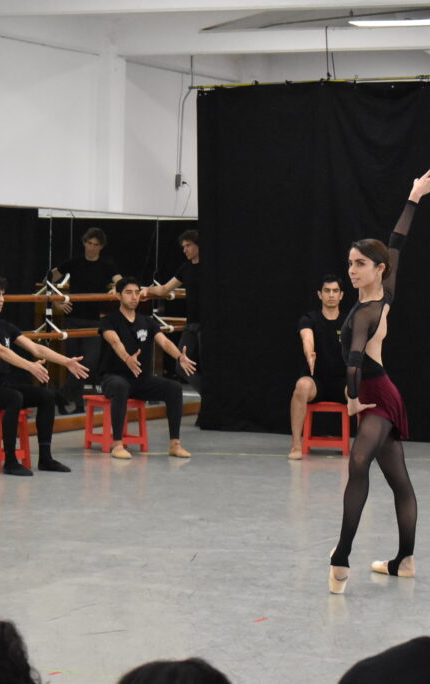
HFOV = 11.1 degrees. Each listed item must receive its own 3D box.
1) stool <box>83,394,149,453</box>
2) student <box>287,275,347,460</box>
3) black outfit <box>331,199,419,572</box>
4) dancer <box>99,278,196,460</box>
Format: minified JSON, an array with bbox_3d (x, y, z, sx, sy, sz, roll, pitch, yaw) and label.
[{"bbox_3d":[-0.738,0.611,16.591,0.360,0.392,0.395,0,2,-32],"label":"stool"},{"bbox_3d":[0.871,0.182,16.427,0.620,1.340,0.740,1,2,-7],"label":"student"},{"bbox_3d":[0.692,0.221,9.713,0.410,1.690,0.550,1,2,10],"label":"black outfit"},{"bbox_3d":[-0.537,0.172,16.221,0.600,1.300,0.780,0,2,-25],"label":"dancer"}]

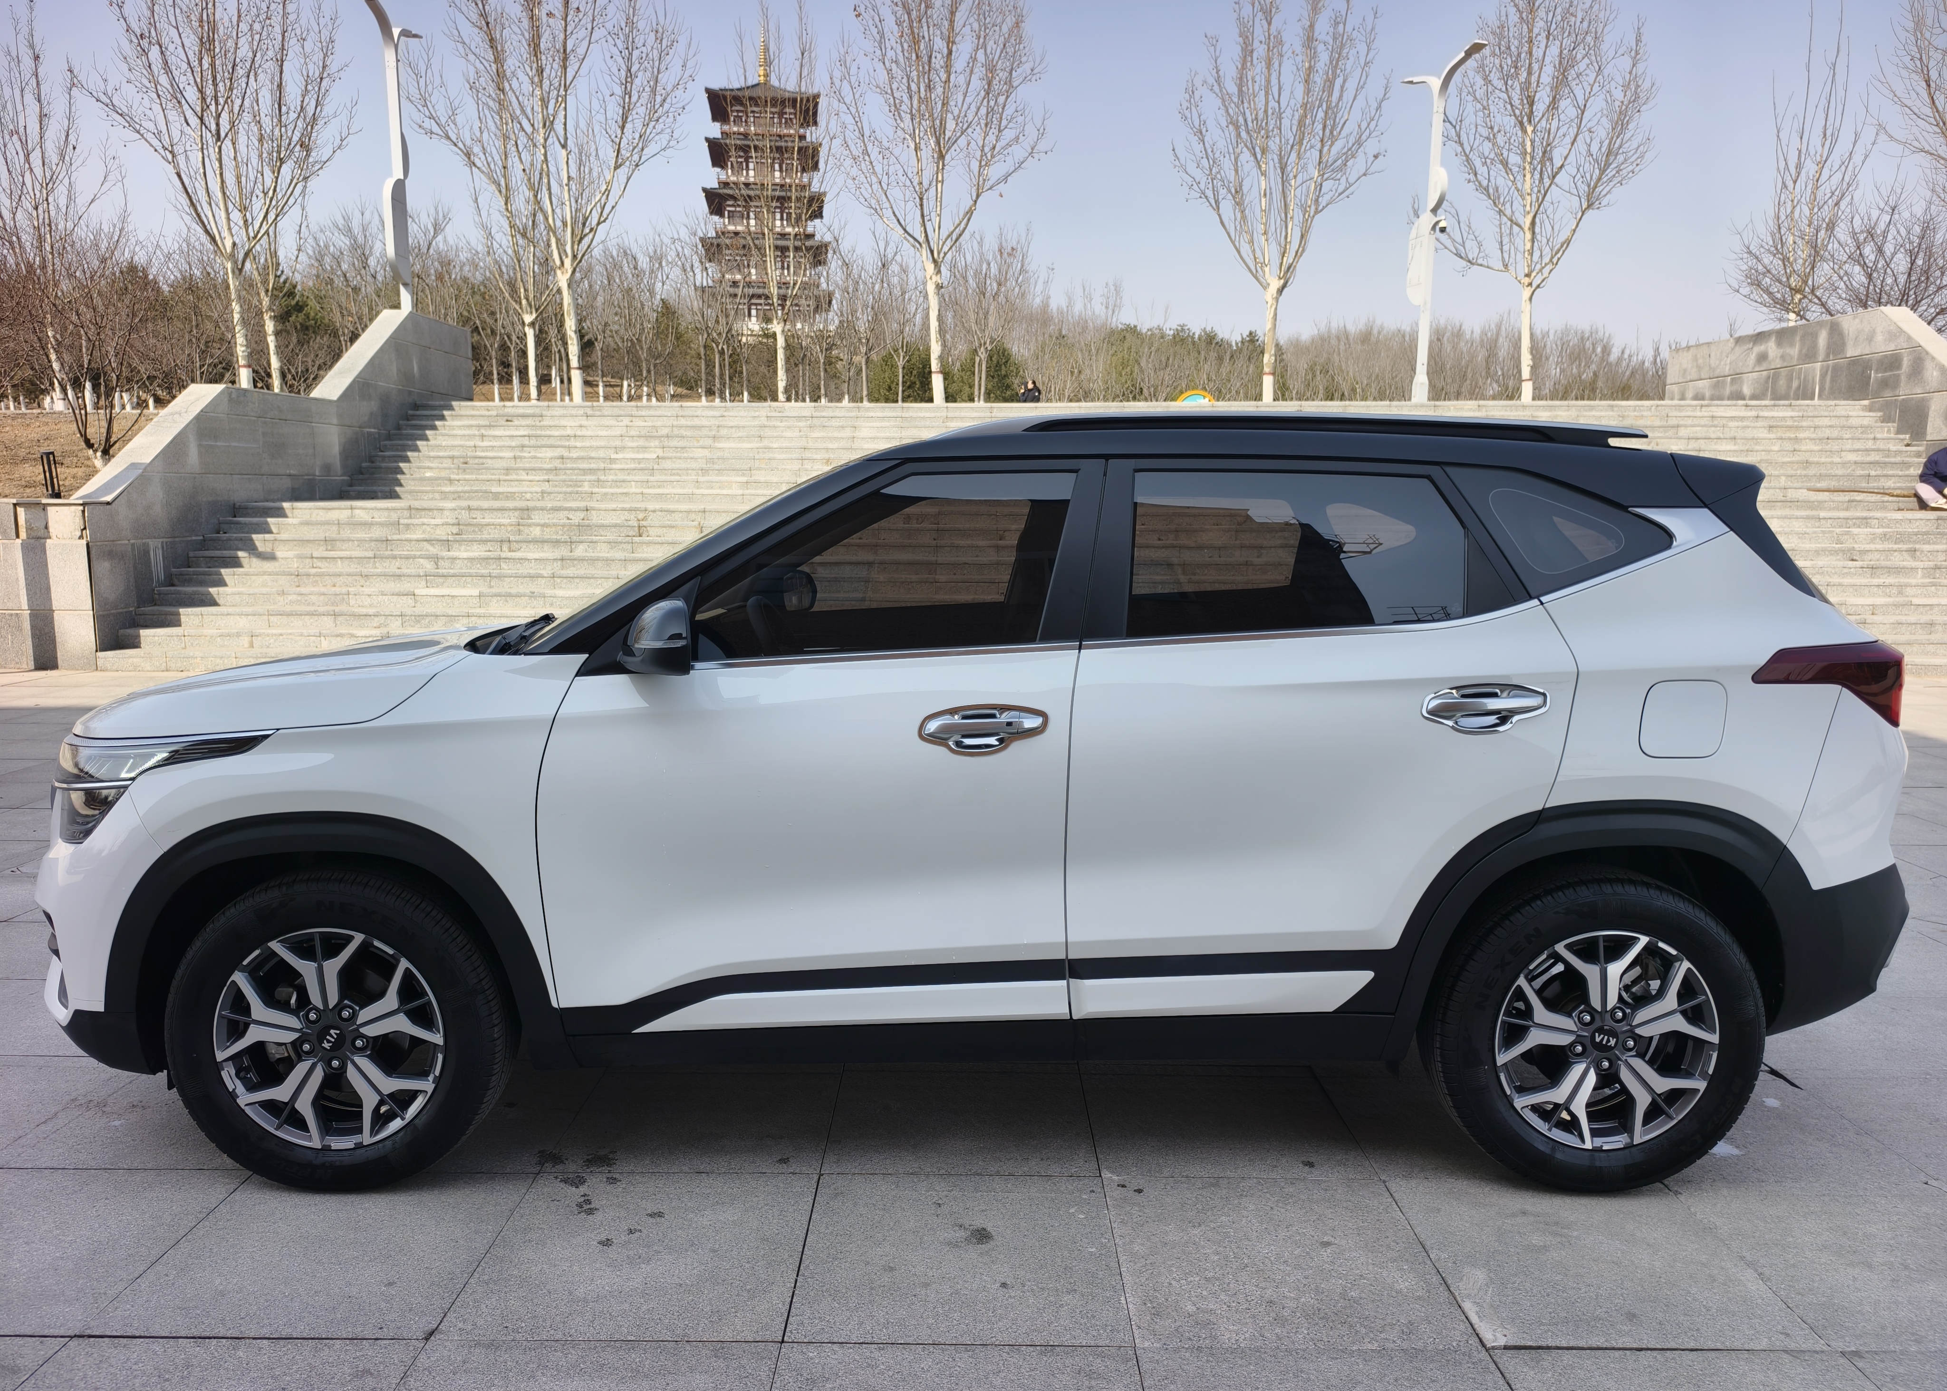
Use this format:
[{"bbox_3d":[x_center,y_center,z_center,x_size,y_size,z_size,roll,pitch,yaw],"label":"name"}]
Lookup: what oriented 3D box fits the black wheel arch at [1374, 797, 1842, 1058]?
[{"bbox_3d":[1.303,0.475,2.679,0.925,0.540,0.130,0,8,-1],"label":"black wheel arch"}]

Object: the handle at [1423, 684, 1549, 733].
[{"bbox_3d":[1.034,0.027,2.601,0.260,0.100,0.060,0,8,-1],"label":"handle"}]

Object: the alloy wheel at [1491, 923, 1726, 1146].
[{"bbox_3d":[1.314,0.702,2.755,0.463,0.463,0.190,0,8,-1],"label":"alloy wheel"}]

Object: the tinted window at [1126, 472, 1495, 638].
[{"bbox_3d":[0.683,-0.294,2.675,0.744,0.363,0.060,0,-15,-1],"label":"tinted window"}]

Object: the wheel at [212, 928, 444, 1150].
[{"bbox_3d":[-1.318,0.688,2.724,0.470,0.470,0.180,0,8,-1],"label":"wheel"}]

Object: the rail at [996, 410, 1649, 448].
[{"bbox_3d":[0.781,-0.588,2.818,1.400,0.070,0.070,0,8,-1],"label":"rail"}]

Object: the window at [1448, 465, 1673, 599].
[{"bbox_3d":[1.233,-0.341,2.687,0.461,0.291,0.060,0,-16,-1],"label":"window"}]

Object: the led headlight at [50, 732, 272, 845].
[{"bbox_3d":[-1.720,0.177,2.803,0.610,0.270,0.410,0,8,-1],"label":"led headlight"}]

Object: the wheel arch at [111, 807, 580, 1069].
[{"bbox_3d":[-1.270,0.494,2.644,0.915,0.535,0.130,0,8,-1],"label":"wheel arch"}]

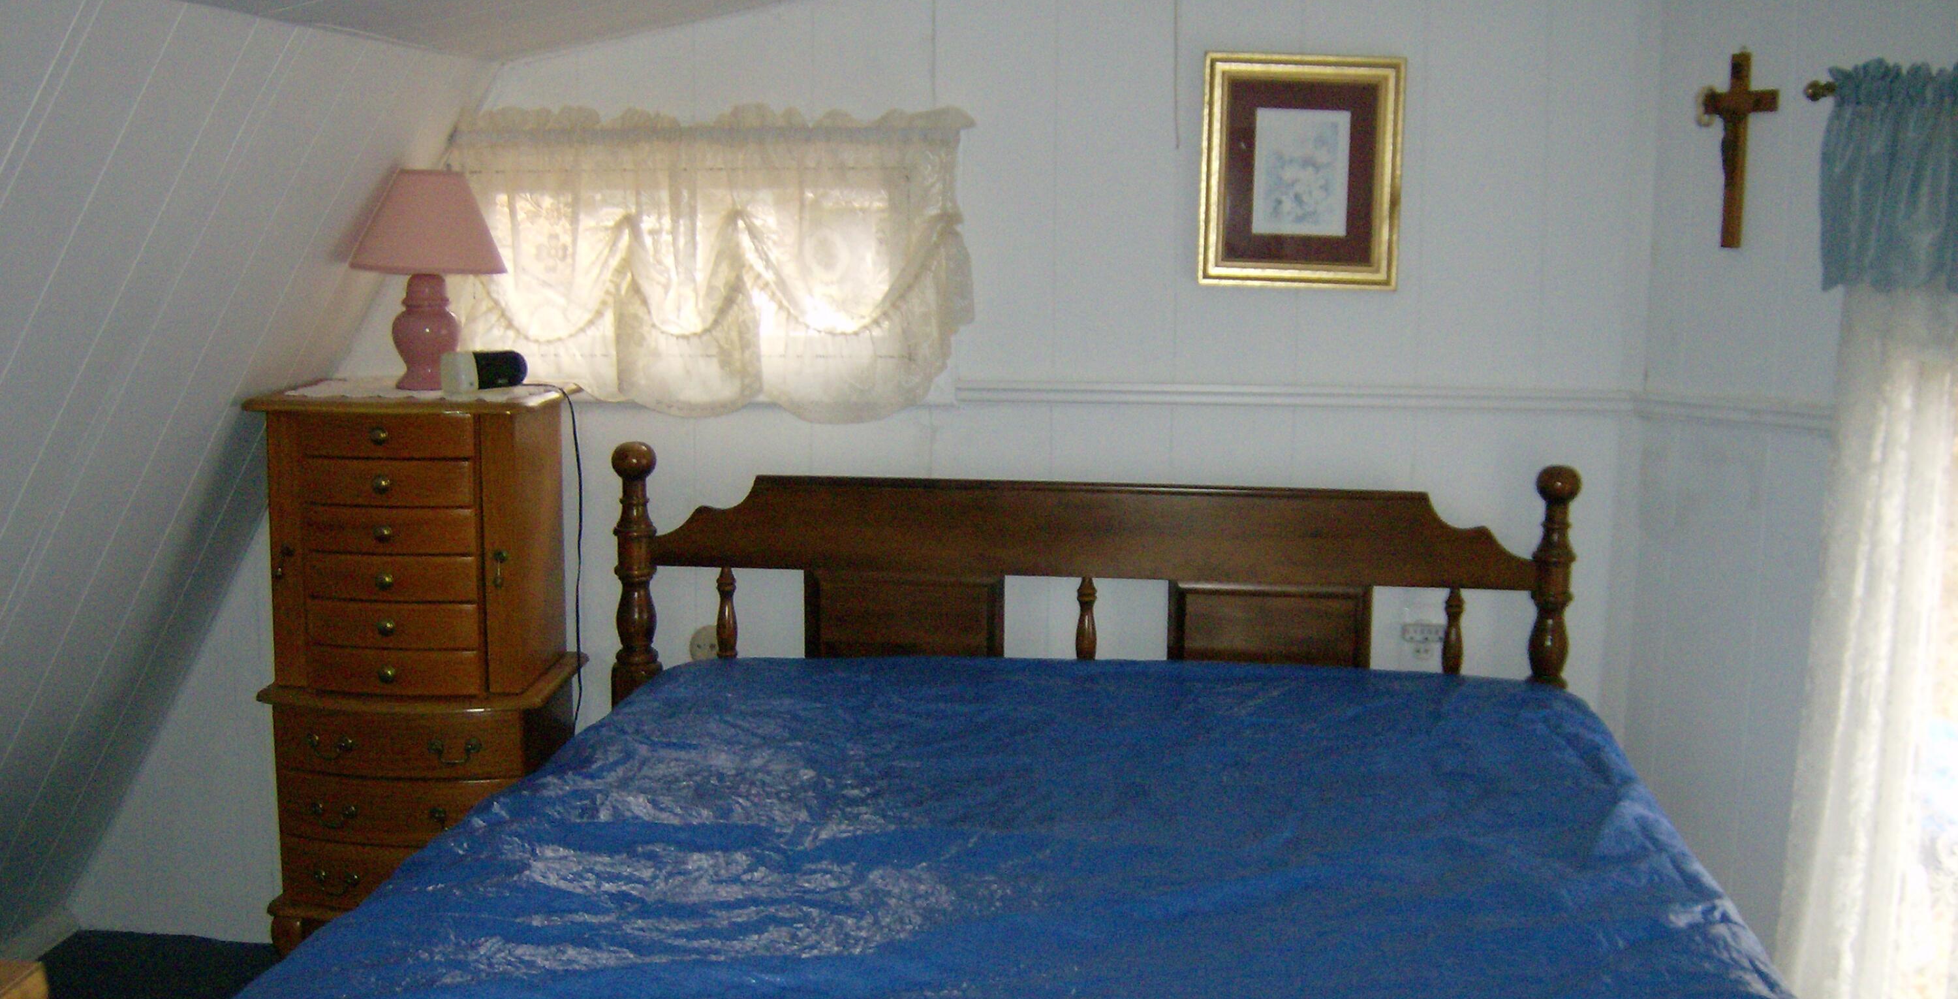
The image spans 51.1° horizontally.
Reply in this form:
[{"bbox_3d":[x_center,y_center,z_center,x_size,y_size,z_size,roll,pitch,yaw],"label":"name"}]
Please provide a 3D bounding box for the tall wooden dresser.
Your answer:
[{"bbox_3d":[-0.936,0.326,3.418,0.475,1.022,0.370,1,7,5],"label":"tall wooden dresser"}]

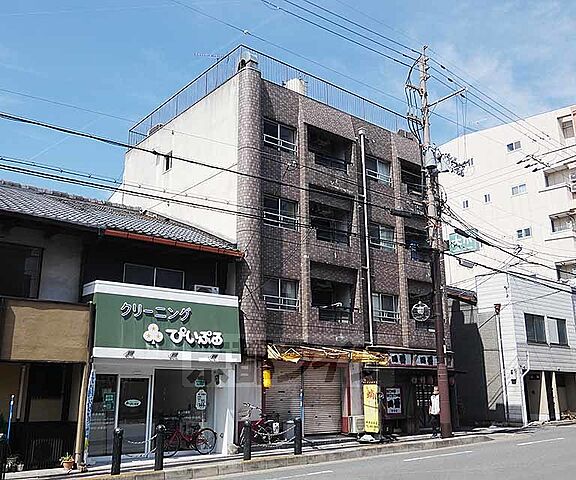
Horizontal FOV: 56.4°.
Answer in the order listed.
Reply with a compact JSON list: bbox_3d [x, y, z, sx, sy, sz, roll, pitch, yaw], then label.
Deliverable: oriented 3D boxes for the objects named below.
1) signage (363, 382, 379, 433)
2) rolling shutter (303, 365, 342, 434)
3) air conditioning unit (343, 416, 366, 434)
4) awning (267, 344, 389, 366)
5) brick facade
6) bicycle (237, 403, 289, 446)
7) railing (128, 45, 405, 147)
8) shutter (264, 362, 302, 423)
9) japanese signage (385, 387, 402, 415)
[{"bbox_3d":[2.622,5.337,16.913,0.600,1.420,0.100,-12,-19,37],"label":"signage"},{"bbox_3d":[1.253,5.603,18.890,1.800,2.320,0.100,11,-19,-36],"label":"rolling shutter"},{"bbox_3d":[2.581,6.511,18.985,0.800,0.560,0.300,11,-19,-36],"label":"air conditioning unit"},{"bbox_3d":[1.700,4.073,18.688,5.400,0.600,0.700,11,-19,-36],"label":"awning"},{"bbox_3d":[2.651,-0.467,21.429,10.800,10.200,0.900,11,-19,-36],"label":"brick facade"},{"bbox_3d":[-0.643,5.422,15.708,1.720,1.140,0.580,11,-19,-36],"label":"bicycle"},{"bbox_3d":[-0.783,-4.911,25.606,10.200,1.150,9.200,11,-19,-36],"label":"railing"},{"bbox_3d":[-0.106,5.328,17.872,1.620,2.340,0.100,11,-19,-36],"label":"shutter"},{"bbox_3d":[3.878,5.958,19.919,0.730,0.900,0.060,11,-19,-36],"label":"japanese signage"}]

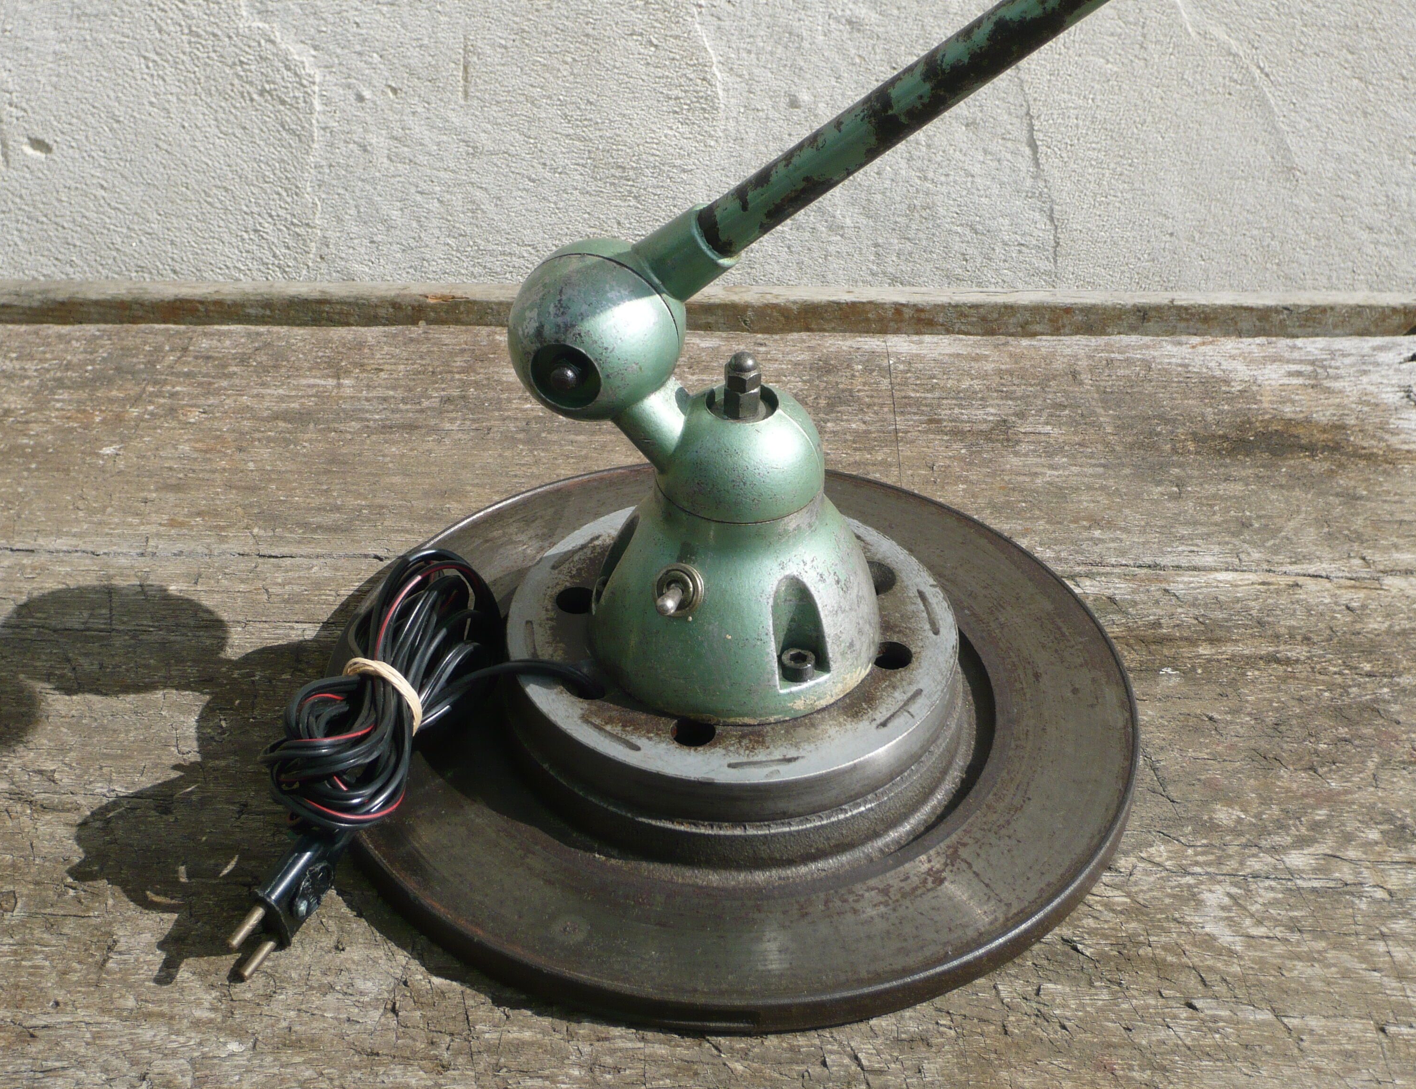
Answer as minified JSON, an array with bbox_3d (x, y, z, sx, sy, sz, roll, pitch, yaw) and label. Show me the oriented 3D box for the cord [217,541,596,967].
[{"bbox_3d":[-0.108,0.082,1.079,0.118,0.062,0.211,12,39,12],"label":"cord"}]

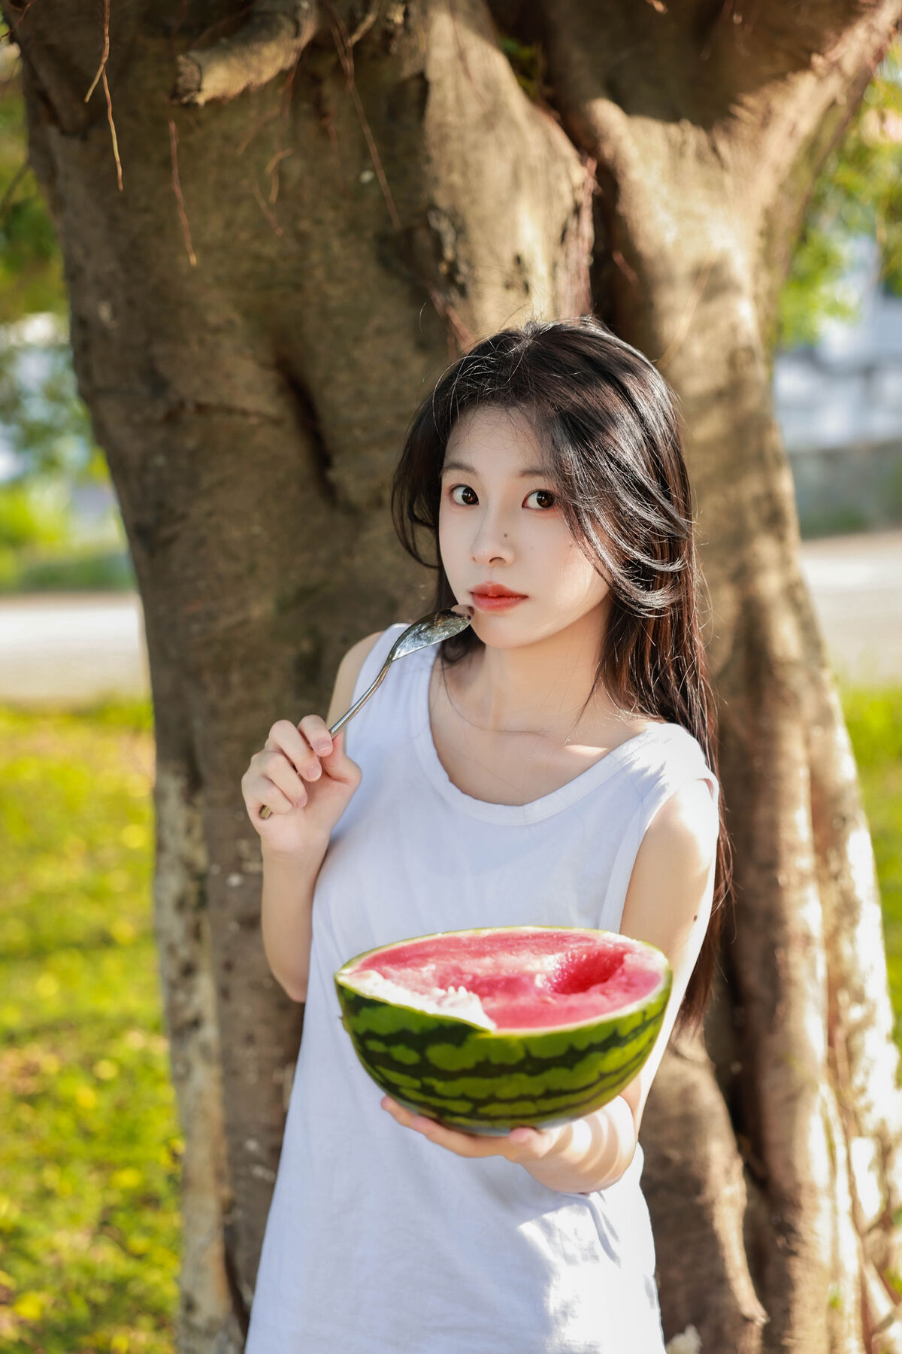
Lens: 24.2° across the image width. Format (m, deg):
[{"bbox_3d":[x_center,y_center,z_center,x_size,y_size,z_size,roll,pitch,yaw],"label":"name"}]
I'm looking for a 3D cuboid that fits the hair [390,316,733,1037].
[{"bbox_3d":[0.090,0.010,1.660,0.240,0.575,0.260,3,7,27],"label":"hair"}]

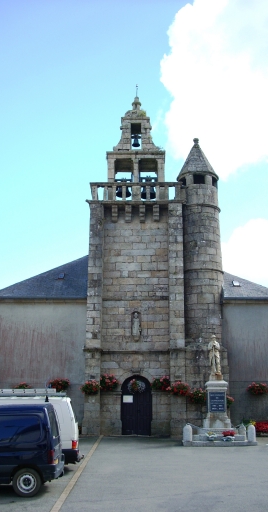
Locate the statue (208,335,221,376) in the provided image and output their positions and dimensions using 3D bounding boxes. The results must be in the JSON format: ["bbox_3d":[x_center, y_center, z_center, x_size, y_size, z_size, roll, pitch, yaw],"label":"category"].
[{"bbox_3d":[3.390,4.129,22.981,0.525,1.656,0.460,0,-14,0],"label":"statue"}]

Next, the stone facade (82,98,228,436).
[{"bbox_3d":[1.033,-0.052,29.041,6.676,18.043,4.000,0,-14,0],"label":"stone facade"}]

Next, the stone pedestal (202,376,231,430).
[{"bbox_3d":[3.364,6.063,22.509,1.140,2.060,1.120,0,-14,0],"label":"stone pedestal"}]

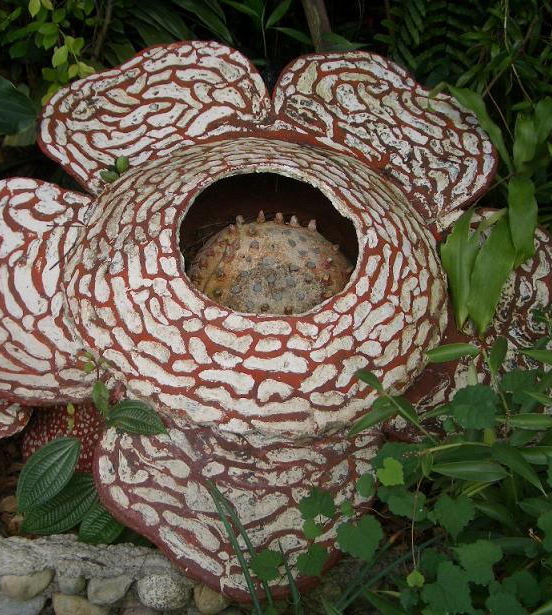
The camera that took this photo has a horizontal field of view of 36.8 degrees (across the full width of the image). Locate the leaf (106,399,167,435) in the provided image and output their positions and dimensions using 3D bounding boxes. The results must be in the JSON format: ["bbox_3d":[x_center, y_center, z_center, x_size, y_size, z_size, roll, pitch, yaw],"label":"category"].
[{"bbox_3d":[-0.229,0.179,1.360,0.107,0.012,0.054,20,57,6],"label":"leaf"}]

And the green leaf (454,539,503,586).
[{"bbox_3d":[0.298,0.375,1.220,0.070,0.016,0.071,-7,51,5],"label":"green leaf"}]

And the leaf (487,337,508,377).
[{"bbox_3d":[0.368,0.081,1.377,0.028,0.015,0.071,12,70,4],"label":"leaf"}]

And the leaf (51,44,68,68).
[{"bbox_3d":[-0.519,-0.601,1.988,0.034,0.015,0.067,11,70,4],"label":"leaf"}]

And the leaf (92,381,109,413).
[{"bbox_3d":[-0.313,0.163,1.502,0.028,0.010,0.063,-15,74,-15],"label":"leaf"}]

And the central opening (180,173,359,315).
[{"bbox_3d":[-0.011,-0.096,1.480,0.312,0.097,0.312,0,57,0],"label":"central opening"}]

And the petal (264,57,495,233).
[{"bbox_3d":[0.226,-0.352,1.746,0.476,0.097,0.417,3,65,1],"label":"petal"}]

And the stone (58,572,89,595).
[{"bbox_3d":[-0.348,0.474,1.425,0.051,0.040,0.043,0,30,0],"label":"stone"}]

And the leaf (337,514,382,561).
[{"bbox_3d":[0.144,0.396,1.402,0.071,0.014,0.076,-22,54,-13],"label":"leaf"}]

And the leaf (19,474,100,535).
[{"bbox_3d":[-0.386,0.357,1.504,0.171,0.022,0.097,-34,61,-24],"label":"leaf"}]

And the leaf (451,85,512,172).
[{"bbox_3d":[0.414,-0.356,1.668,0.044,0.029,0.221,-27,72,-9],"label":"leaf"}]

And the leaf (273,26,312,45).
[{"bbox_3d":[0.040,-0.656,2.000,0.111,0.011,0.038,27,70,12],"label":"leaf"}]

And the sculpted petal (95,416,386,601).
[{"bbox_3d":[-0.064,0.342,1.370,0.450,0.090,0.280,0,60,0],"label":"sculpted petal"}]

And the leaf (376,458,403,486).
[{"bbox_3d":[0.199,0.286,1.422,0.053,0.010,0.054,-38,60,-20],"label":"leaf"}]

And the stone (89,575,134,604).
[{"bbox_3d":[-0.283,0.483,1.420,0.075,0.050,0.052,0,30,0],"label":"stone"}]

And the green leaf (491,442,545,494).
[{"bbox_3d":[0.357,0.237,1.212,0.029,0.019,0.101,-26,61,-32],"label":"green leaf"}]

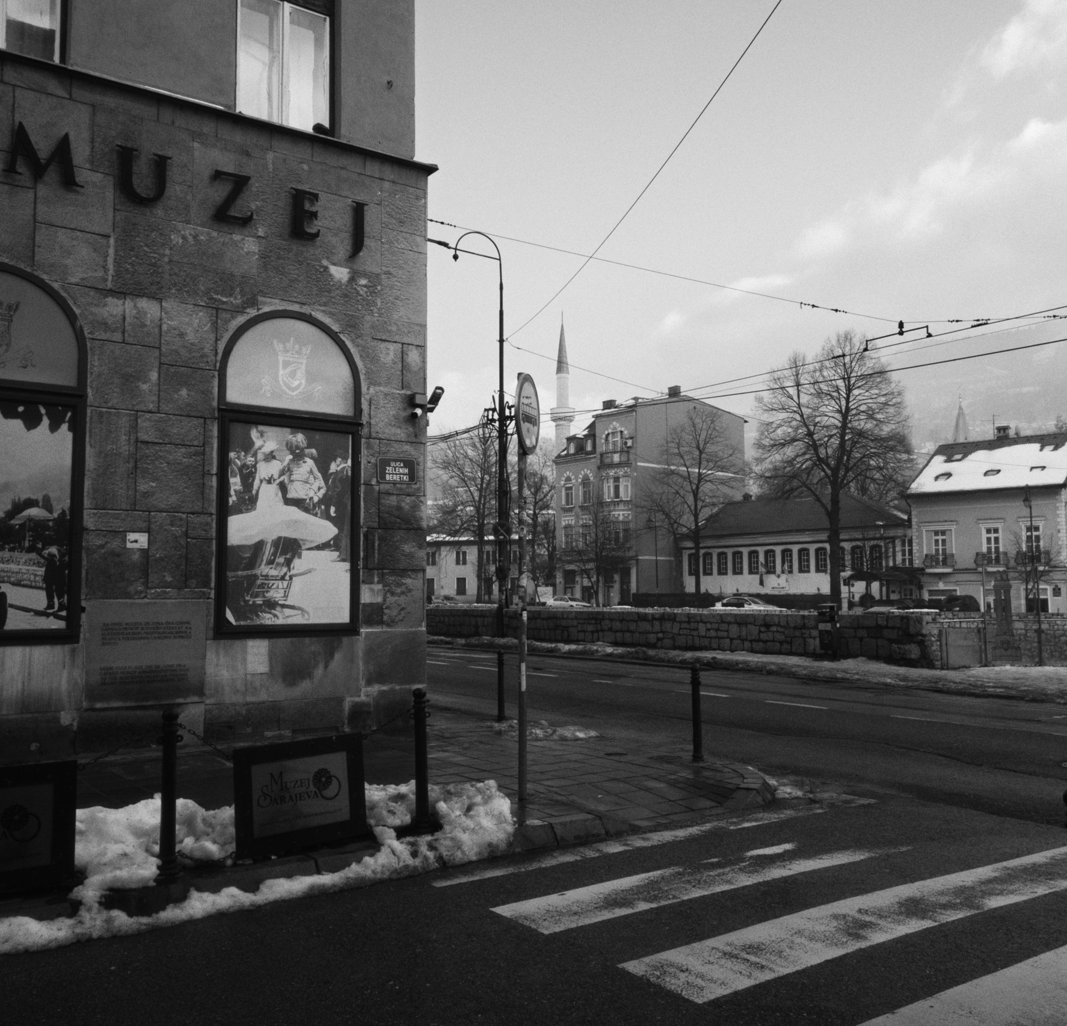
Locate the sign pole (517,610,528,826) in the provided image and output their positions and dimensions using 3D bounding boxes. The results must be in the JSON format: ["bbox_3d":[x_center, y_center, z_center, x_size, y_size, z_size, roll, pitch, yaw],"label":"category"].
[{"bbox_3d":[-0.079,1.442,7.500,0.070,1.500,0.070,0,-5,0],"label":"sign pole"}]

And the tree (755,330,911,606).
[{"bbox_3d":[19.465,-2.742,67.747,10.200,19.040,10.200,0,-5,0],"label":"tree"}]

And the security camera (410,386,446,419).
[{"bbox_3d":[-1.208,-1.257,11.650,0.400,0.360,0.400,2,-5,-21],"label":"security camera"}]

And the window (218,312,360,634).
[{"bbox_3d":[-2.496,-0.429,10.774,1.580,3.460,0.200,3,-6,-34],"label":"window"}]

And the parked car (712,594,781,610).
[{"bbox_3d":[14.227,6.215,67.972,1.760,1.450,4.300,4,-6,-40],"label":"parked car"}]

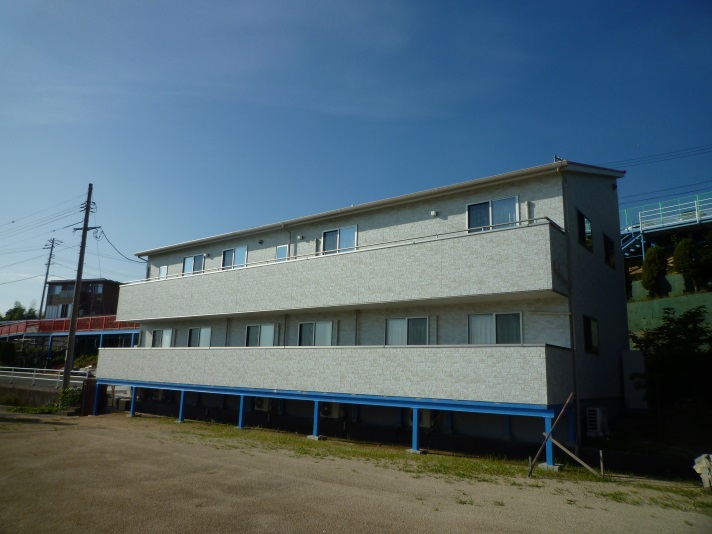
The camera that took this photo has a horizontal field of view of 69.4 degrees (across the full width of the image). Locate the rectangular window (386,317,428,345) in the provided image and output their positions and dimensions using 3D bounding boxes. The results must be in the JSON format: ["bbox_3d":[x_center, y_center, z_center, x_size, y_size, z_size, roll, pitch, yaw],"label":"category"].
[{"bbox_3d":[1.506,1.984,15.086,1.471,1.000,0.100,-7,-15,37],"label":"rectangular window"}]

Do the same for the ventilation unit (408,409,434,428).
[{"bbox_3d":[1.804,4.055,13.984,0.680,0.560,0.280,-7,-15,37],"label":"ventilation unit"}]

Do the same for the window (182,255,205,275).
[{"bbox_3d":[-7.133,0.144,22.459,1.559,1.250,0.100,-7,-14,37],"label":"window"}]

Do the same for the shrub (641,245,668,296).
[{"bbox_3d":[13.352,0.159,23.000,1.100,2.370,1.050,-7,-14,37],"label":"shrub"}]

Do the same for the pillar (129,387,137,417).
[{"bbox_3d":[-8.846,5.383,20.555,0.130,1.131,0.130,-7,-14,37],"label":"pillar"}]

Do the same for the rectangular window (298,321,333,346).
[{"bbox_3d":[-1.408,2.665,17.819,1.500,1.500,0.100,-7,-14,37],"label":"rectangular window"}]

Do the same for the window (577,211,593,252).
[{"bbox_3d":[6.543,-0.997,14.682,0.100,0.980,1.550,-7,-14,37],"label":"window"}]

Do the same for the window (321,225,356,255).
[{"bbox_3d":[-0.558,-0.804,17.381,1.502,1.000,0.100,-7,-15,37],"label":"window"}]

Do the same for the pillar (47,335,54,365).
[{"bbox_3d":[-28.067,7.670,47.305,0.250,2.729,0.250,-7,-14,37],"label":"pillar"}]

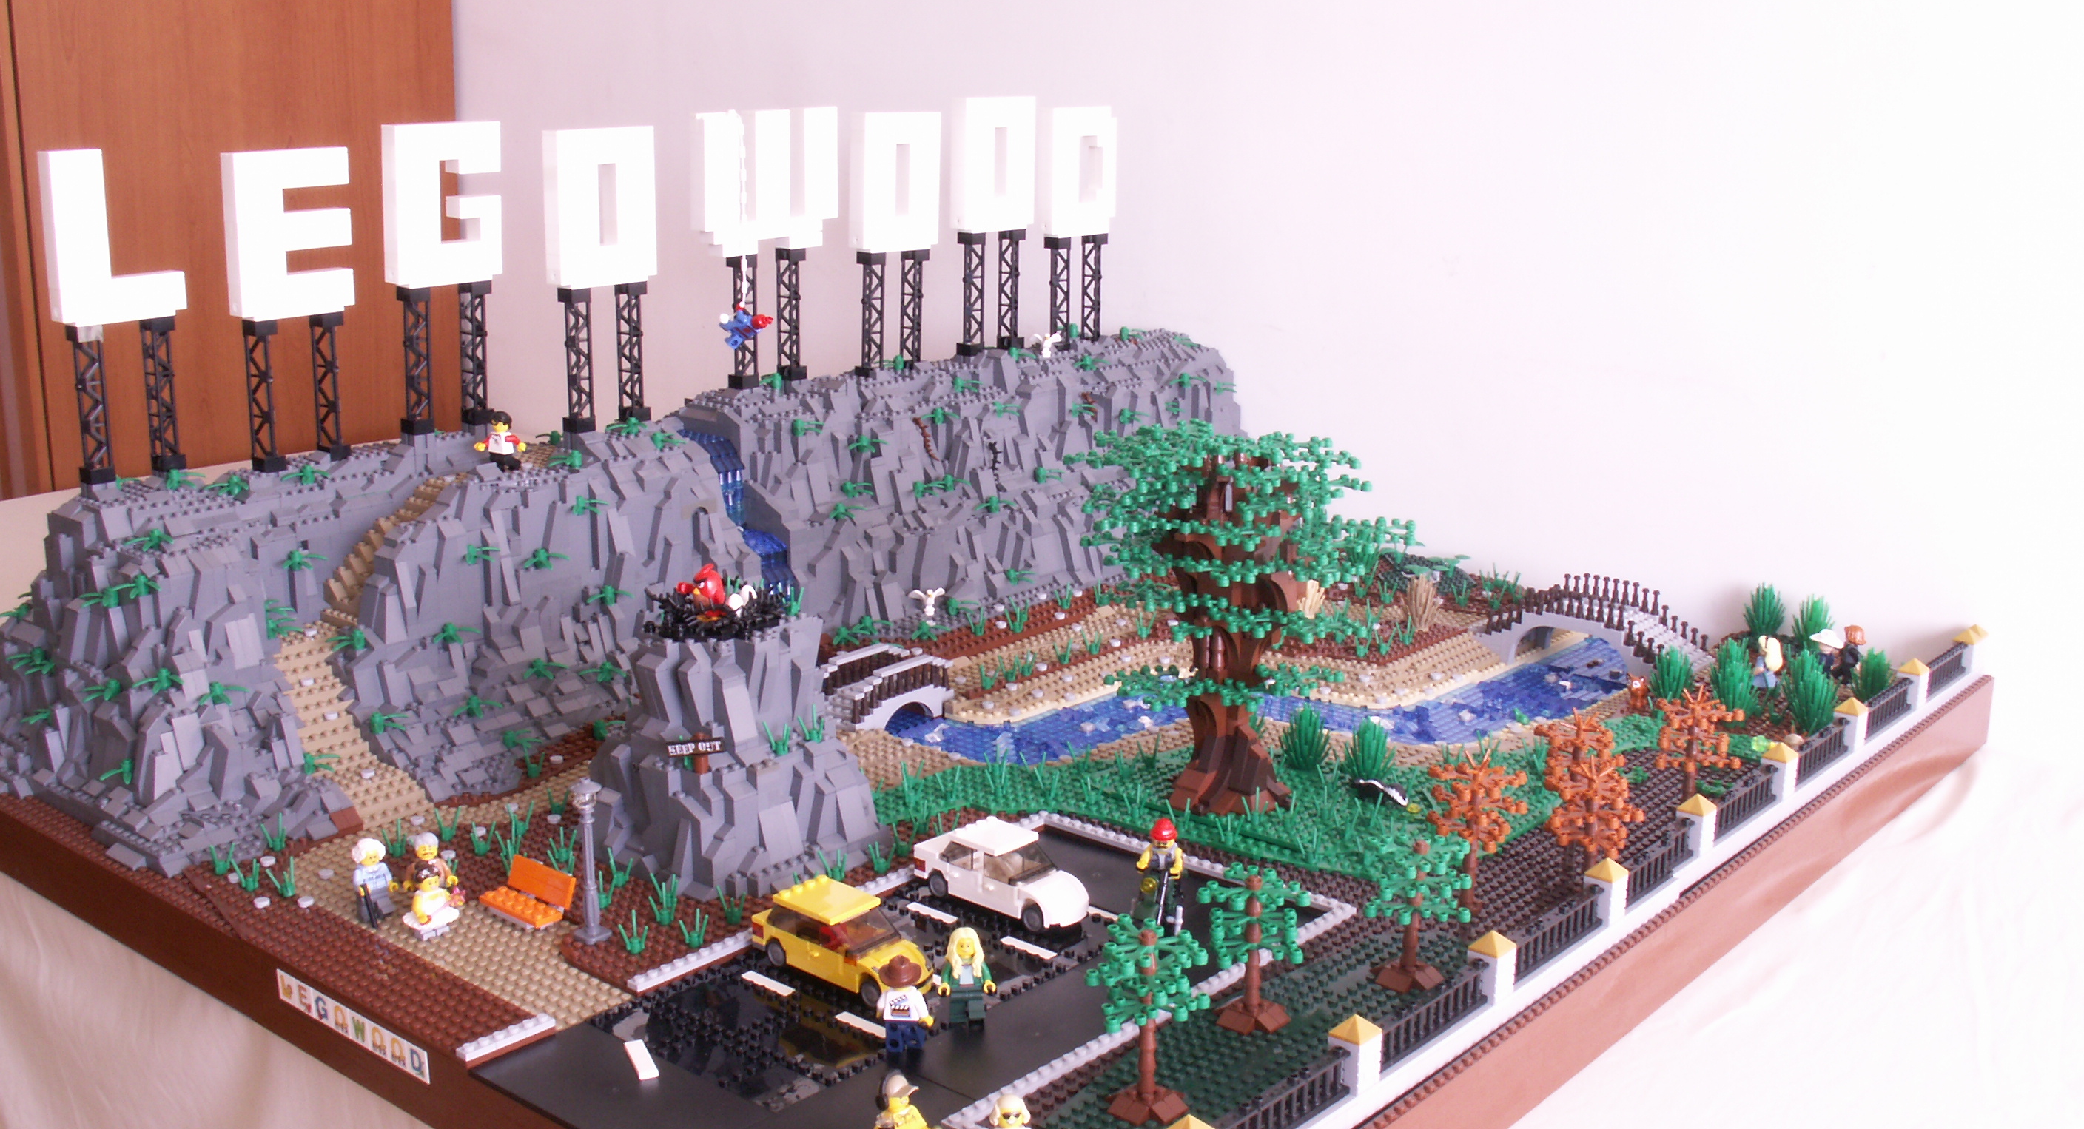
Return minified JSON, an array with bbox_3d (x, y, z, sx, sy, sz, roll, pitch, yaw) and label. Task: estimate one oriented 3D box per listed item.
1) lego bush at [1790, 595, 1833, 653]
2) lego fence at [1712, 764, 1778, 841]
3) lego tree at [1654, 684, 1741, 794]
[{"bbox_3d":[0.549,0.039,1.499,0.029,0.039,0.029,12,18,39],"label":"lego bush"},{"bbox_3d":[0.381,0.132,1.153,0.008,0.020,0.096,12,18,40],"label":"lego fence"},{"bbox_3d":[0.364,0.107,1.179,0.048,0.081,0.048,12,18,39],"label":"lego tree"}]

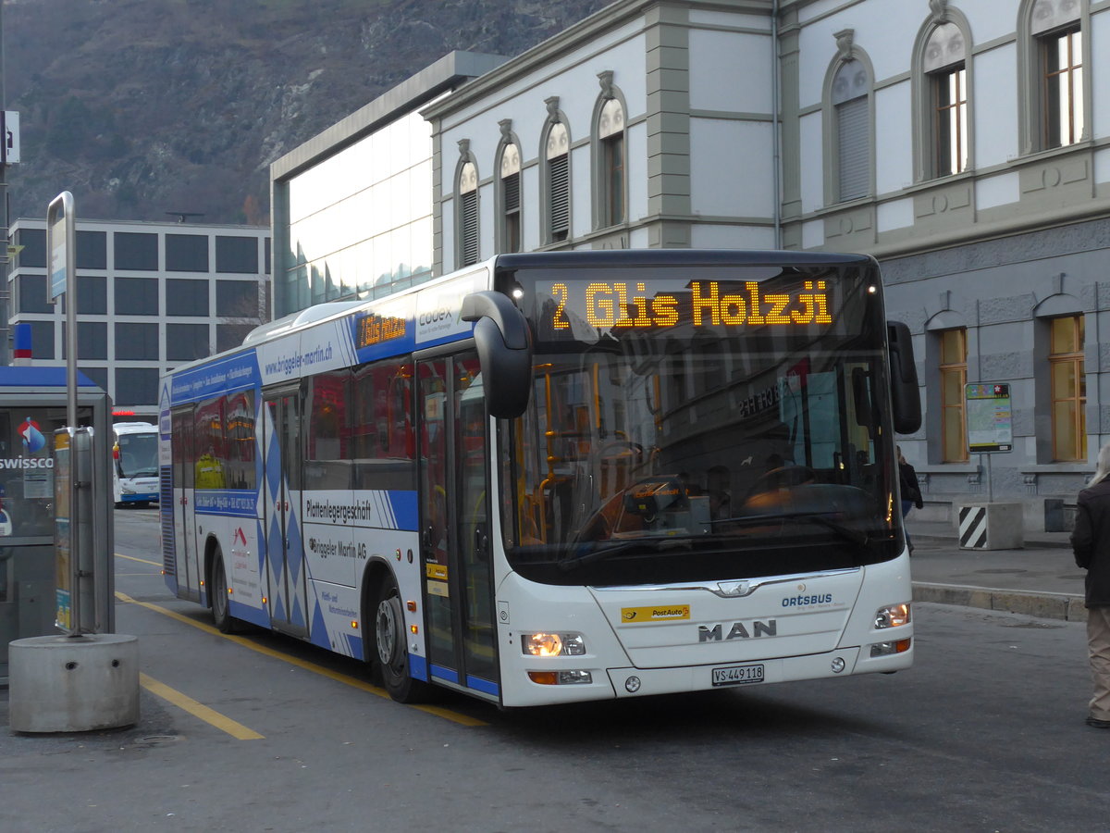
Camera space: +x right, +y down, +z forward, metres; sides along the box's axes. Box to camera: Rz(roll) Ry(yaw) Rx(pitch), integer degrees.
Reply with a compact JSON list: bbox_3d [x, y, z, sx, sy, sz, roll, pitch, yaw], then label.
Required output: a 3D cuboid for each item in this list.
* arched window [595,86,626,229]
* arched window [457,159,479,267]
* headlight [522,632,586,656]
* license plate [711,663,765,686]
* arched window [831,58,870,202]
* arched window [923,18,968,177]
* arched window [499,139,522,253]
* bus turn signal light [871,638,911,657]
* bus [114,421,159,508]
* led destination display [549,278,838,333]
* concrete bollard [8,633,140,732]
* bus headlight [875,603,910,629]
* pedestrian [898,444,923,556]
[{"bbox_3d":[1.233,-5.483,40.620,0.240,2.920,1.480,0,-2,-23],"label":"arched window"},{"bbox_3d":[-2.096,-5.142,48.428,0.270,2.840,1.360,0,-2,-23],"label":"arched window"},{"bbox_3d":[-0.004,1.209,10.027,0.310,0.120,0.150,-2,-1,-21],"label":"headlight"},{"bbox_3d":[1.002,1.407,10.294,0.310,0.090,0.015,-2,-1,-21],"label":"license plate"},{"bbox_3d":[5.790,-5.602,36.983,0.240,2.820,1.380,0,-2,-23],"label":"arched window"},{"bbox_3d":[7.159,-5.679,34.215,0.270,2.860,1.320,0,-2,-23],"label":"arched window"},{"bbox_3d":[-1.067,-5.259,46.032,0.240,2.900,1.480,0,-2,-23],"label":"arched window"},{"bbox_3d":[1.902,1.318,10.741,0.310,0.100,0.110,-2,-1,-21],"label":"bus turn signal light"},{"bbox_3d":[-17.484,2.066,79.011,2.550,3.300,11.600,0,-2,-18],"label":"bus"},{"bbox_3d":[0.787,-0.626,10.608,1.770,0.290,0.070,-2,-1,-21],"label":"led destination display"},{"bbox_3d":[-2.981,1.646,11.750,0.778,0.513,0.778,-1,-1,0],"label":"concrete bollard"},{"bbox_3d":[1.922,1.141,10.757,0.310,0.120,0.150,-2,-1,-21],"label":"bus headlight"},{"bbox_3d":[5.347,1.292,29.200,0.650,1.690,0.520,-1,-2,22],"label":"pedestrian"}]

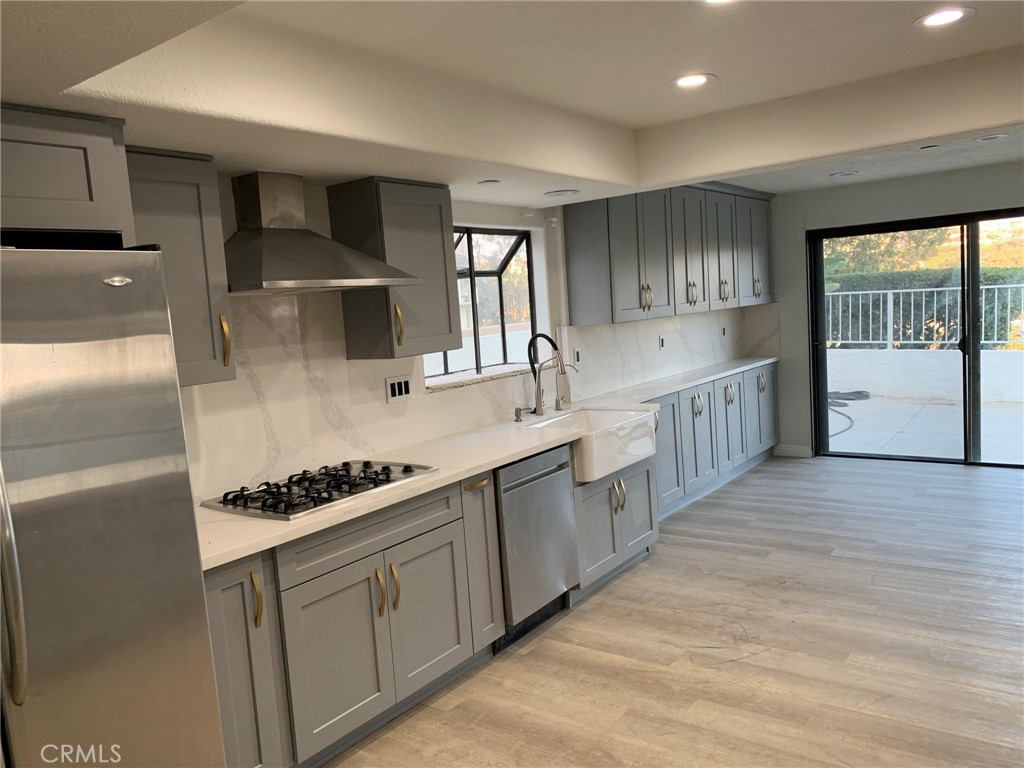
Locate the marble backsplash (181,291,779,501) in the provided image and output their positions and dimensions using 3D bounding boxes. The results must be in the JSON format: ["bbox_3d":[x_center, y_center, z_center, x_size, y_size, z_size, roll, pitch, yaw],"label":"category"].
[{"bbox_3d":[0.475,-0.256,4.832,0.435,0.786,6.047,0,7,37],"label":"marble backsplash"}]

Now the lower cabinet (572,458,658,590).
[{"bbox_3d":[0.345,0.744,4.442,0.646,0.548,0.902,0,7,37],"label":"lower cabinet"}]

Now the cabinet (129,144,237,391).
[{"bbox_3d":[-1.270,-0.363,2.608,0.326,0.761,0.485,0,7,37],"label":"cabinet"}]

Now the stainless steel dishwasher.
[{"bbox_3d":[-0.094,0.733,3.817,0.632,0.798,0.588,0,7,37],"label":"stainless steel dishwasher"}]

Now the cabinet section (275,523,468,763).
[{"bbox_3d":[-0.701,0.920,3.097,0.610,0.599,0.909,0,8,38],"label":"cabinet section"}]

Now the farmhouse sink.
[{"bbox_3d":[0.426,0.332,4.356,0.459,0.259,0.840,0,7,37],"label":"farmhouse sink"}]

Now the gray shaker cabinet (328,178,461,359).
[{"bbox_3d":[-0.531,-0.523,3.594,0.326,0.771,0.477,0,7,37],"label":"gray shaker cabinet"}]

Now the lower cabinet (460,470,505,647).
[{"bbox_3d":[-0.369,0.766,3.509,0.622,0.776,0.218,0,7,37],"label":"lower cabinet"}]

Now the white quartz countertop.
[{"bbox_3d":[0.598,0.154,4.798,0.677,0.037,6.037,0,7,37],"label":"white quartz countertop"}]

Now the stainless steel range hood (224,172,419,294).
[{"bbox_3d":[-0.829,-0.598,3.027,0.509,0.466,0.766,0,7,37],"label":"stainless steel range hood"}]

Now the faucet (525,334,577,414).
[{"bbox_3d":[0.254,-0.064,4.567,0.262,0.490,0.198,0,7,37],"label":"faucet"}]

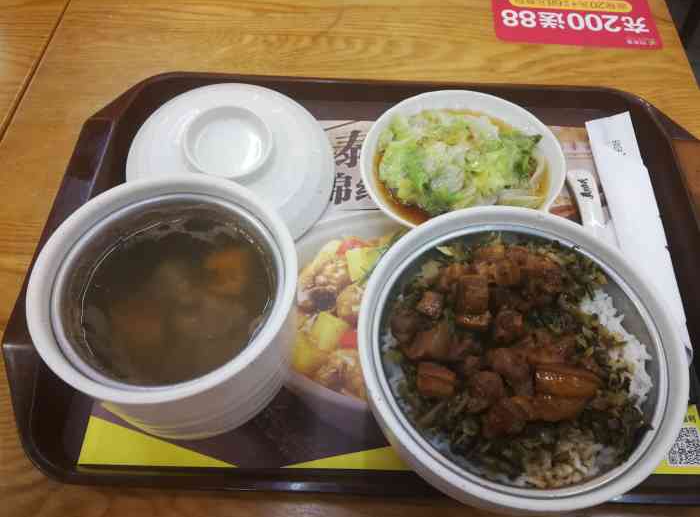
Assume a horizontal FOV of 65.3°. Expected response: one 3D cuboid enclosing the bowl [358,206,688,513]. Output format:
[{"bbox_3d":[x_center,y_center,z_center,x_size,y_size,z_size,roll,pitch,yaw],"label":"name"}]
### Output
[{"bbox_3d":[0.085,0.057,0.306,0.163,0.072,0.163,1,59,-2],"label":"bowl"}]

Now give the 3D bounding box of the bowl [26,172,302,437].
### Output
[{"bbox_3d":[-0.092,0.031,0.305,0.128,0.087,0.128,1,59,-2],"label":"bowl"}]

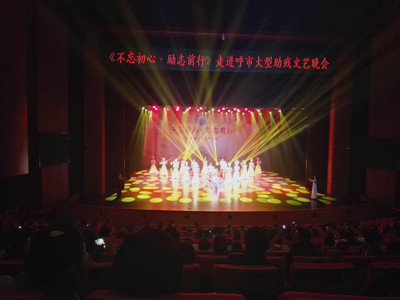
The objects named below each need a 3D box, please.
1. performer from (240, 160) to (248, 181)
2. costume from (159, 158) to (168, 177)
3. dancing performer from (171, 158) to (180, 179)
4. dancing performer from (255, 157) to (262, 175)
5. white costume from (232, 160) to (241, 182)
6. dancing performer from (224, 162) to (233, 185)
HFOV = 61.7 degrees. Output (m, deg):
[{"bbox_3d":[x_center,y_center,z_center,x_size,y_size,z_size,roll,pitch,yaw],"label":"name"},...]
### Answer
[{"bbox_3d":[4.137,1.831,30.600,0.680,1.770,0.600,0,4,-3],"label":"performer"},{"bbox_3d":[-3.493,1.698,32.600,0.800,1.770,0.620,1,4,0],"label":"costume"},{"bbox_3d":[-2.172,1.712,30.200,0.750,1.820,0.600,1,4,0],"label":"dancing performer"},{"bbox_3d":[6.219,1.674,35.500,0.720,1.740,0.620,0,4,-3],"label":"dancing performer"},{"bbox_3d":[3.211,1.791,29.000,0.650,1.830,0.600,0,4,-3],"label":"white costume"},{"bbox_3d":[2.465,1.972,28.000,0.680,1.780,0.600,0,4,-3],"label":"dancing performer"}]

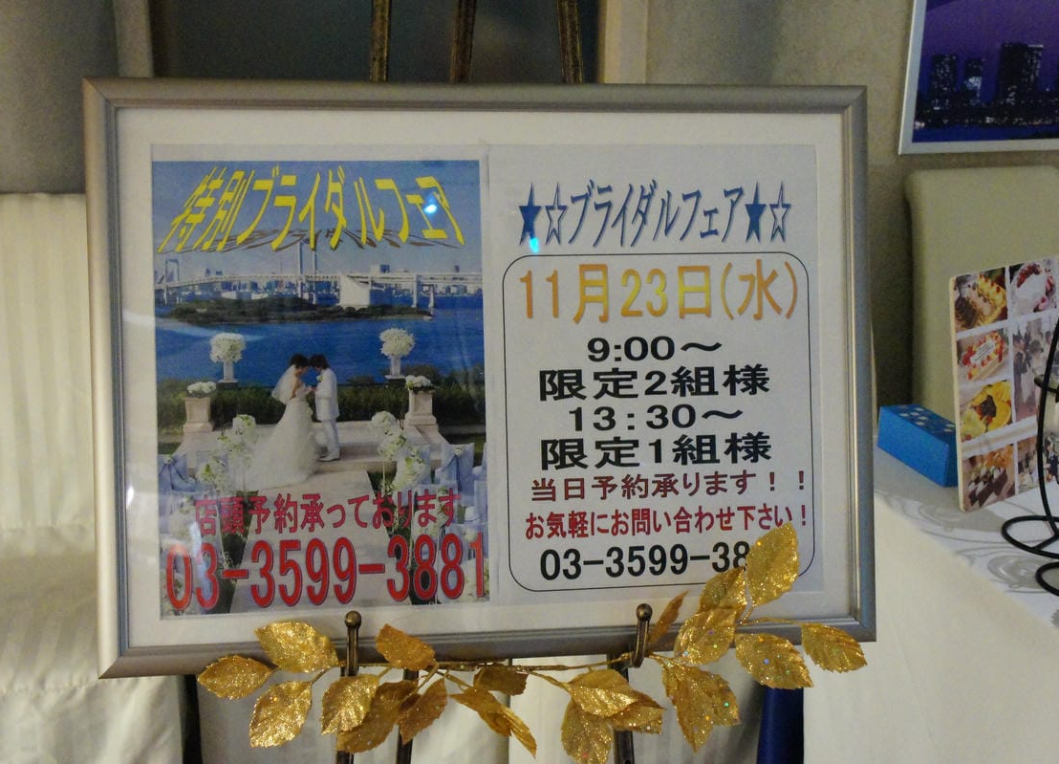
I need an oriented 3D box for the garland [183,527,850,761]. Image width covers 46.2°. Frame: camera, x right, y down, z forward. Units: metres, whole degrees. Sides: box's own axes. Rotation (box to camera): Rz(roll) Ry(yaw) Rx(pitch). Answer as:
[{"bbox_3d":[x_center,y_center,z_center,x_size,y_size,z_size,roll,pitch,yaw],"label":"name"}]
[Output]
[{"bbox_3d":[0.012,0.233,1.072,0.577,0.208,0.110,-1,8,-7],"label":"garland"}]

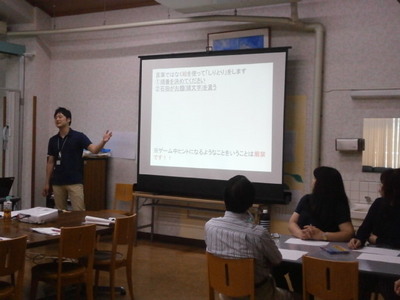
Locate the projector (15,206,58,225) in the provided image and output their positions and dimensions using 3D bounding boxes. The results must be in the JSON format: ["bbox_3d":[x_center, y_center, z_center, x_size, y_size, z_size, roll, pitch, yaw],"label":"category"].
[{"bbox_3d":[-1.370,0.555,4.650,0.250,0.070,0.230,2,8,29],"label":"projector"}]

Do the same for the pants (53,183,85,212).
[{"bbox_3d":[-1.489,0.831,6.150,0.370,0.880,0.270,2,1,10],"label":"pants"}]

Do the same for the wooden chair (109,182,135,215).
[{"bbox_3d":[-1.080,0.860,7.100,0.420,0.800,0.460,2,2,37],"label":"wooden chair"}]

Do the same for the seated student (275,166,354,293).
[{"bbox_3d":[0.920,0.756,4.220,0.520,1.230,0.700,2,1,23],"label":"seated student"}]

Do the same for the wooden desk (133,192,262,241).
[{"bbox_3d":[0.032,0.944,6.805,1.810,0.700,0.480,2,1,29],"label":"wooden desk"}]

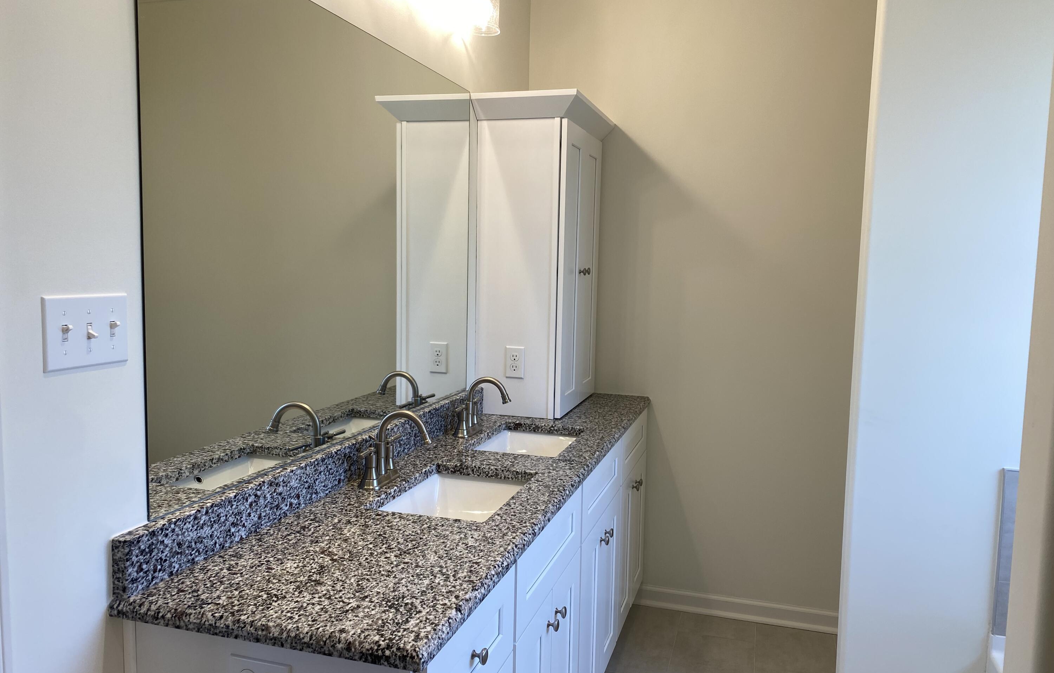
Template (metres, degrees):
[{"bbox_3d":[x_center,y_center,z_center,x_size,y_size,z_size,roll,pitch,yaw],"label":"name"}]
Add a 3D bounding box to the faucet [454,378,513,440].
[{"bbox_3d":[-0.133,0.225,2.643,0.172,0.182,0.217,3,6,17],"label":"faucet"}]

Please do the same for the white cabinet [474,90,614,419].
[{"bbox_3d":[0.074,-0.298,3.094,0.381,1.141,0.691,3,6,17],"label":"white cabinet"}]

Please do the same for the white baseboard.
[{"bbox_3d":[0.869,1.148,3.341,0.836,0.087,0.020,3,6,17],"label":"white baseboard"}]

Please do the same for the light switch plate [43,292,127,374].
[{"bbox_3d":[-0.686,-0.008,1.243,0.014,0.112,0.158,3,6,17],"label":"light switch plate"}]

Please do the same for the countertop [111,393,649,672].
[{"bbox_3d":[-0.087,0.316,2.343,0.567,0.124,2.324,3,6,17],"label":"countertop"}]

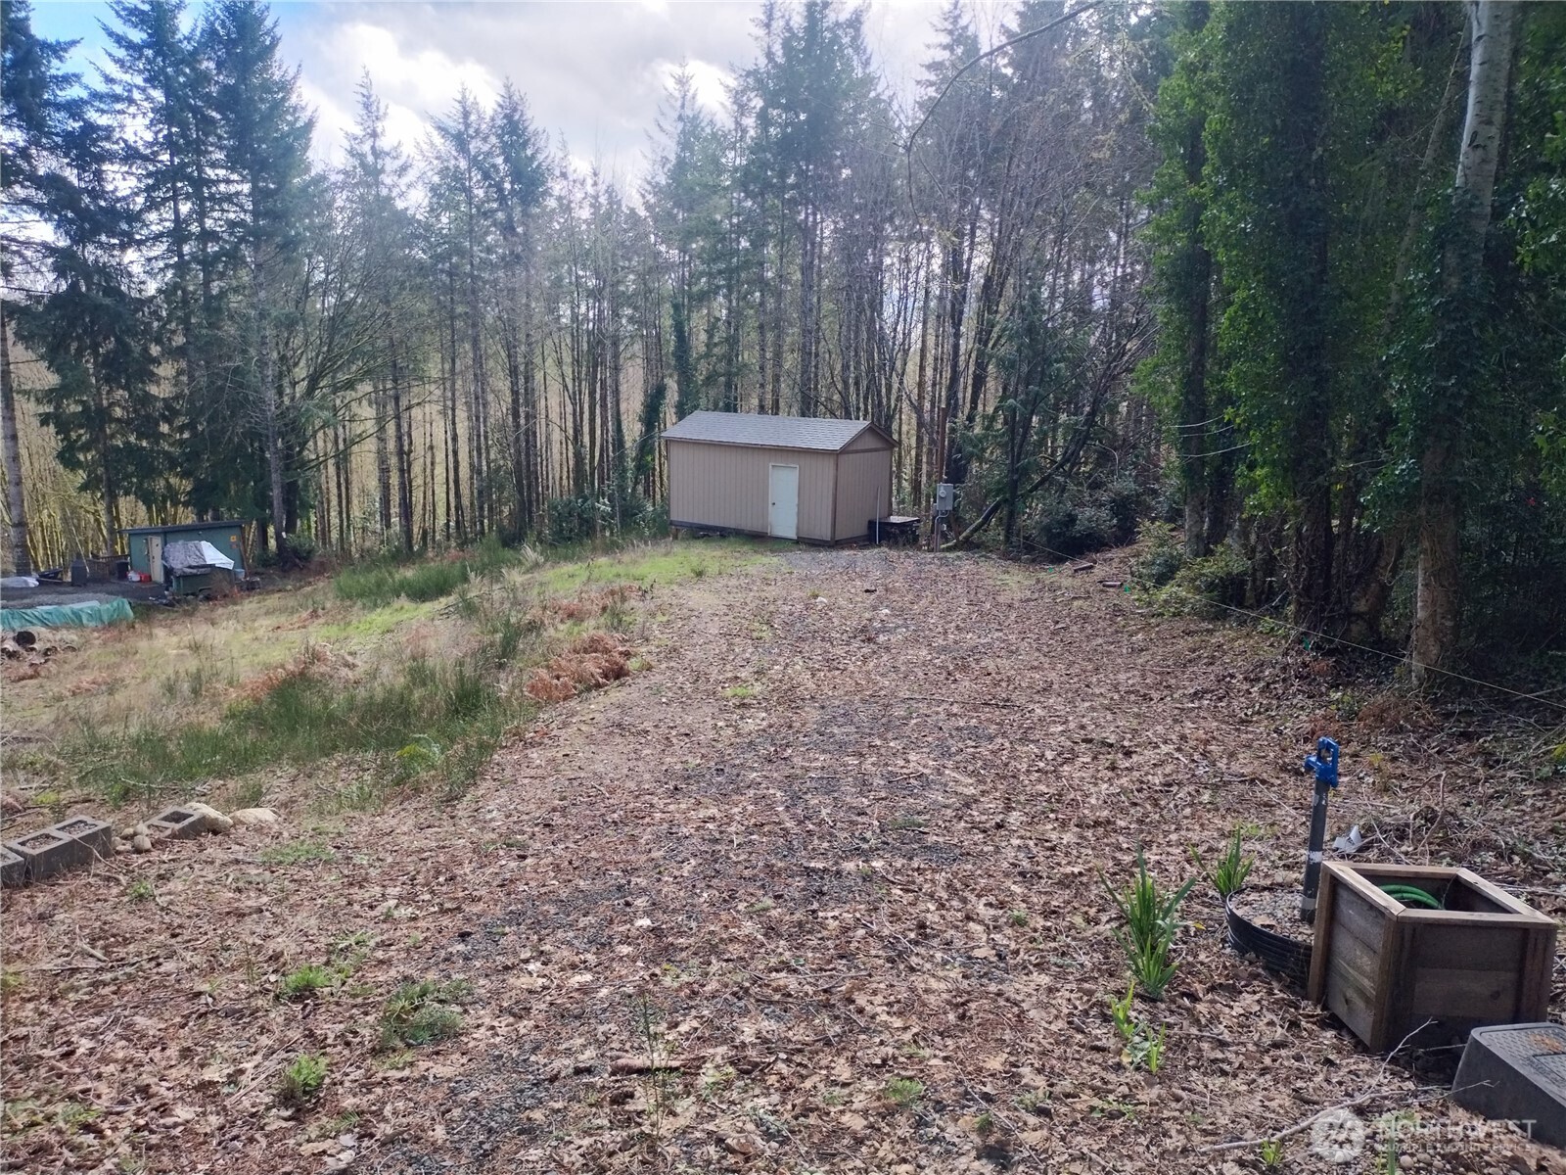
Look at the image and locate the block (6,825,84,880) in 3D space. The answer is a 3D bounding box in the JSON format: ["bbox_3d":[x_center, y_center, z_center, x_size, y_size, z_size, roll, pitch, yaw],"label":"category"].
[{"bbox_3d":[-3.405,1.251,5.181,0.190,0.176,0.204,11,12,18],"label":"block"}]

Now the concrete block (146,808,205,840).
[{"bbox_3d":[-3.299,1.343,6.051,0.185,0.180,0.380,12,10,7],"label":"concrete block"}]

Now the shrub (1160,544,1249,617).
[{"bbox_3d":[5.071,-0.112,13.487,1.020,0.720,0.850,5,11,21],"label":"shrub"}]

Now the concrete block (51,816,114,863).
[{"bbox_3d":[-3.343,1.224,5.359,0.190,0.176,0.210,11,12,18],"label":"concrete block"}]

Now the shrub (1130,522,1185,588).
[{"bbox_3d":[5.651,-0.501,16.945,0.760,0.850,0.700,4,11,18],"label":"shrub"}]

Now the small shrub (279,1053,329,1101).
[{"bbox_3d":[-1.375,1.389,3.240,0.115,0.095,0.110,-4,12,-24],"label":"small shrub"}]

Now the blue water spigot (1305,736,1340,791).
[{"bbox_3d":[1.819,0.592,3.813,0.060,0.160,0.145,-3,11,-20],"label":"blue water spigot"}]

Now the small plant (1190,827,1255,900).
[{"bbox_3d":[1.792,1.106,4.568,0.225,0.250,0.180,5,11,22],"label":"small plant"}]

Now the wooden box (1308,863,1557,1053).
[{"bbox_3d":[1.919,1.117,3.380,0.446,0.431,0.436,2,6,0],"label":"wooden box"}]

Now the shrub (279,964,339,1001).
[{"bbox_3d":[-1.641,1.344,3.909,0.170,0.080,0.140,-4,11,-24],"label":"shrub"}]

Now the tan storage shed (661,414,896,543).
[{"bbox_3d":[-0.130,-3.465,34.421,6.420,3.420,3.320,8,13,35],"label":"tan storage shed"}]

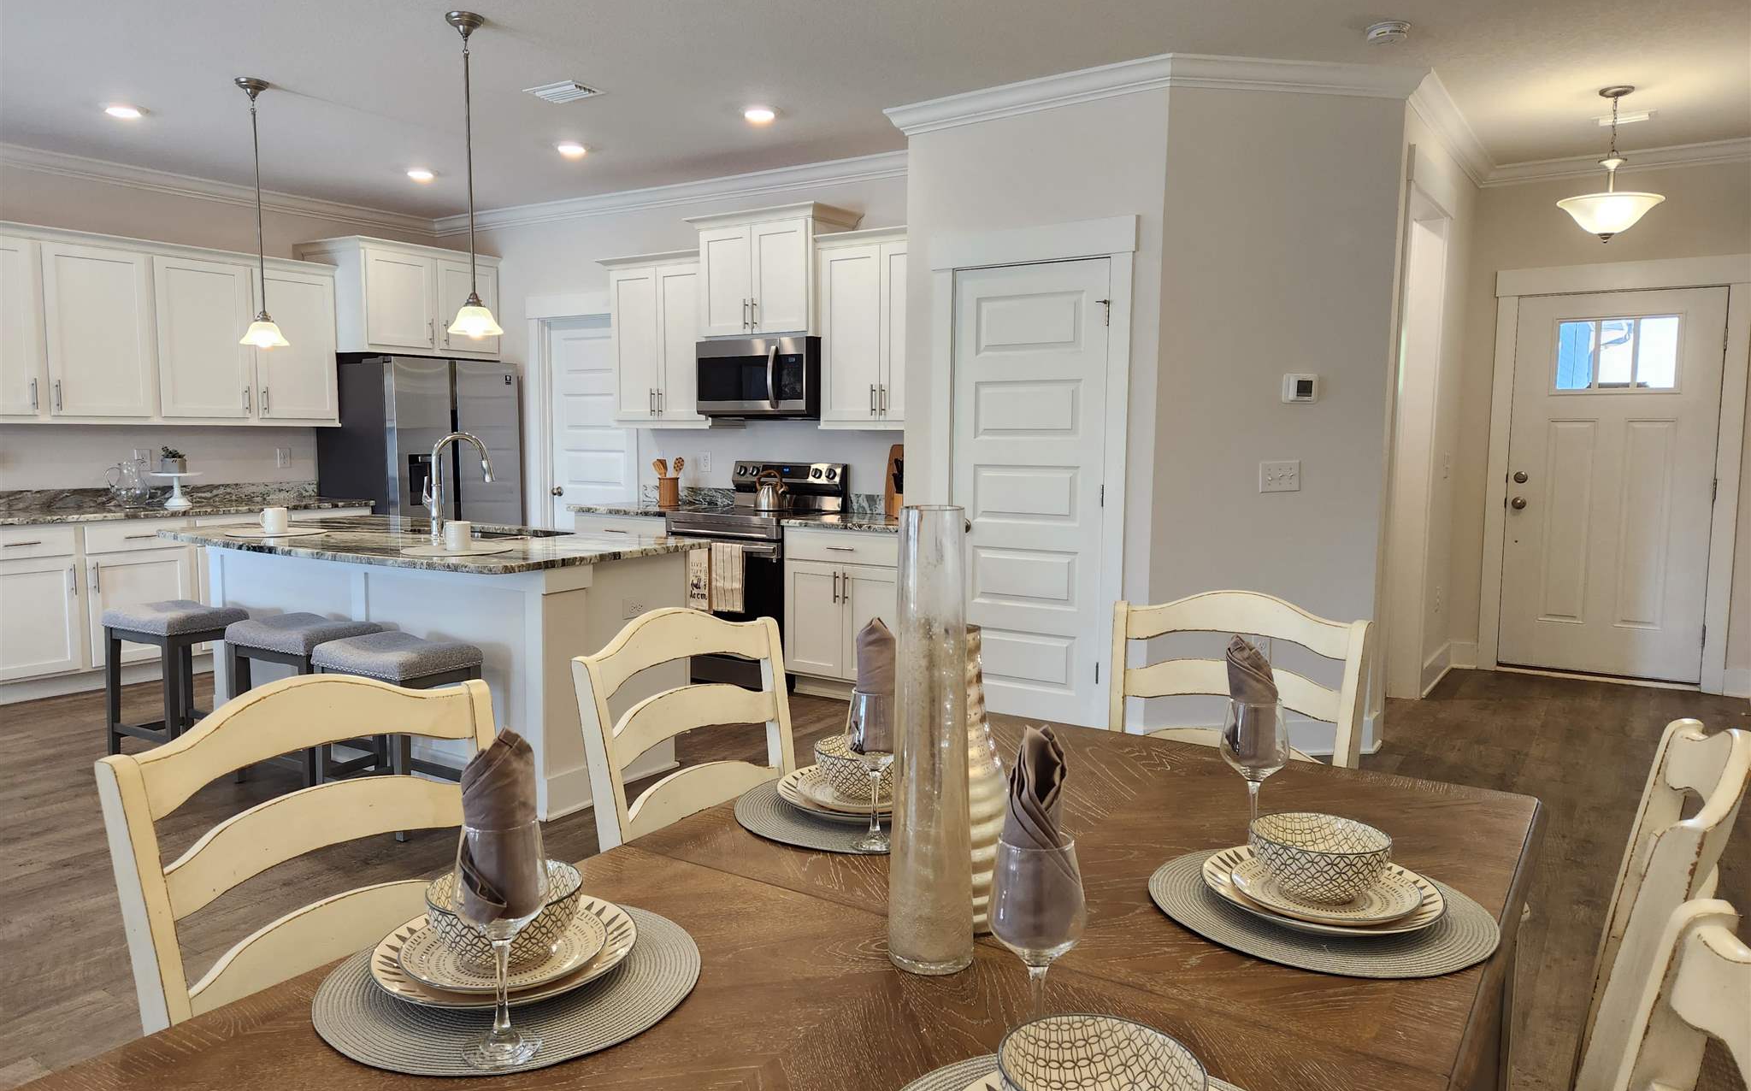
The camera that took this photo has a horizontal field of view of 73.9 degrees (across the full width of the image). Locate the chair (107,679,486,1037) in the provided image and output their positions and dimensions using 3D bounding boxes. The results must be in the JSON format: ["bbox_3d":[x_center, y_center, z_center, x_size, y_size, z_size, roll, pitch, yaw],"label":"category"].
[{"bbox_3d":[-0.473,0.693,1.319,0.590,1.040,0.492,4,7,33],"label":"chair"}]

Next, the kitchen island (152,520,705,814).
[{"bbox_3d":[-1.950,0.415,4.769,2.450,0.914,1.060,4,7,34],"label":"kitchen island"}]

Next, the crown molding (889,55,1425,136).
[{"bbox_3d":[1.049,-1.820,4.640,2.204,0.097,0.504,2,6,15],"label":"crown molding"}]

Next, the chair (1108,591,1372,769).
[{"bbox_3d":[0.557,0.625,2.135,0.510,1.020,0.590,4,7,34],"label":"chair"}]

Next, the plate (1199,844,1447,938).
[{"bbox_3d":[0.521,0.407,1.363,0.268,0.025,0.268,0,6,0],"label":"plate"}]

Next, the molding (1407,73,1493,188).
[{"bbox_3d":[2.772,-1.939,5.538,0.085,0.097,2.110,4,7,33],"label":"molding"}]

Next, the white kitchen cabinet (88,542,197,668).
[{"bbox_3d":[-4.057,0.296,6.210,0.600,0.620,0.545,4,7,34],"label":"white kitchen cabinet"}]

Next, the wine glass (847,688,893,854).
[{"bbox_3d":[0.002,0.297,1.533,0.082,0.205,0.082,0,6,0],"label":"wine glass"}]

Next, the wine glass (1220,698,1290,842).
[{"bbox_3d":[0.510,0.315,1.565,0.090,0.213,0.090,4,7,33],"label":"wine glass"}]

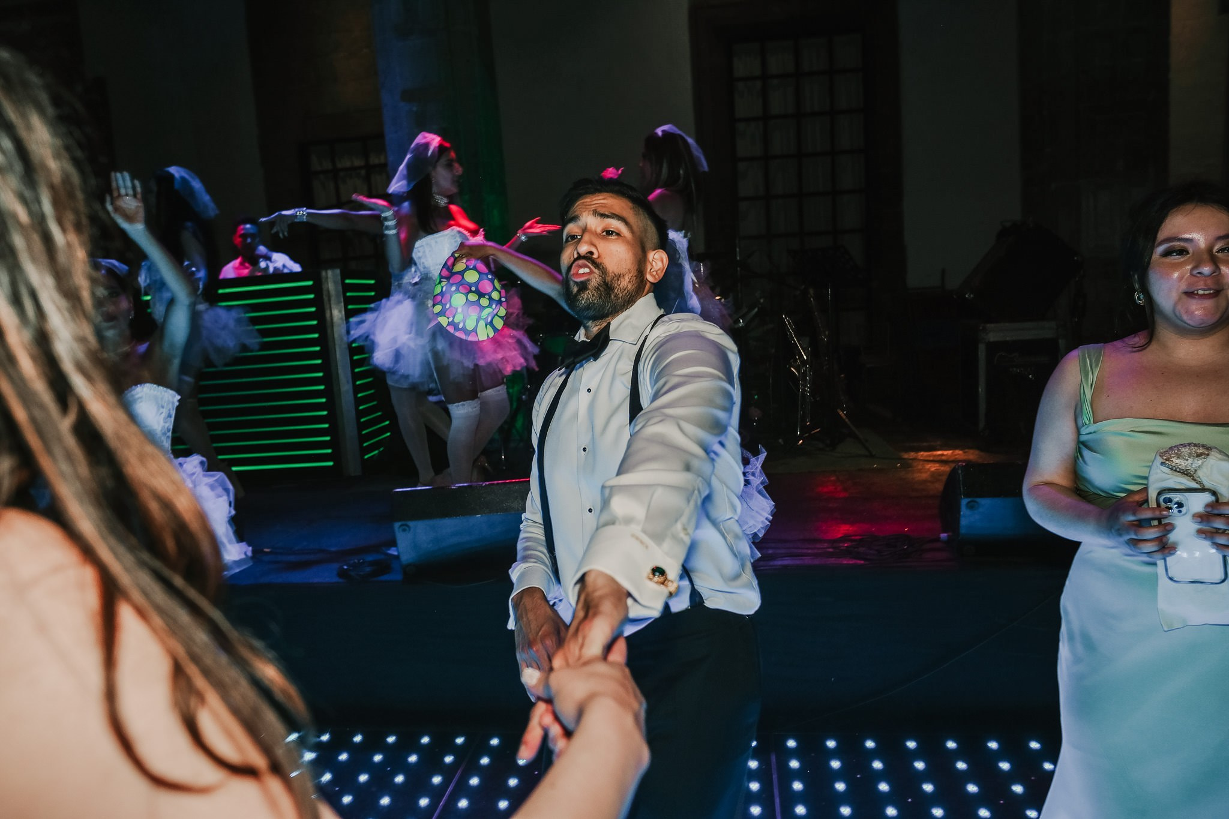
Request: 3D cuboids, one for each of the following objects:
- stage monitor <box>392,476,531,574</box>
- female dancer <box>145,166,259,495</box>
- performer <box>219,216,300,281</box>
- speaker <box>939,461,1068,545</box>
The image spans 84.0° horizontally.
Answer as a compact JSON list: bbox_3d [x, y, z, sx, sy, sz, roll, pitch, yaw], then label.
[{"bbox_3d":[-0.447,0.370,2.505,0.580,0.310,0.420,-4,8,-2],"label":"stage monitor"},{"bbox_3d":[-2.184,-0.399,3.658,0.680,1.740,0.650,1,10,30],"label":"female dancer"},{"bbox_3d":[-2.289,-0.458,4.457,0.550,1.660,0.420,-7,9,-17],"label":"performer"},{"bbox_3d":[1.370,0.286,2.186,0.580,0.310,0.420,-2,9,15],"label":"speaker"}]

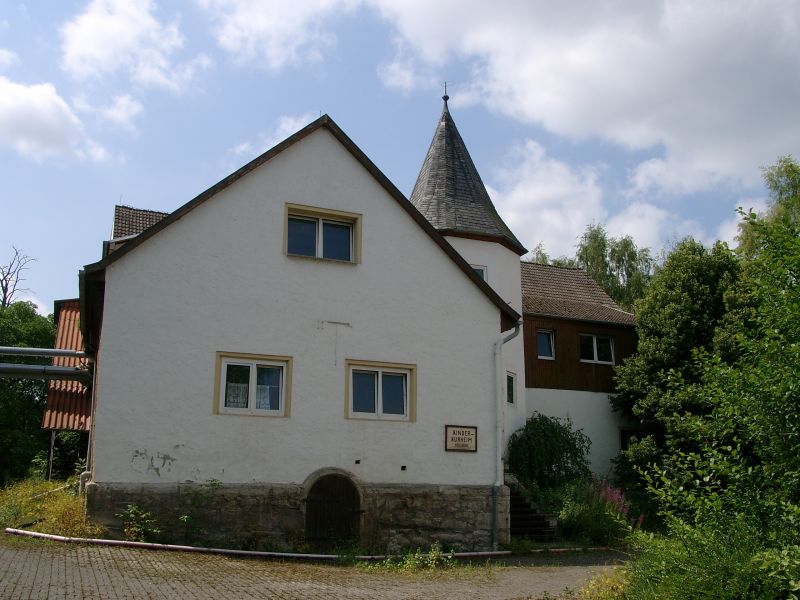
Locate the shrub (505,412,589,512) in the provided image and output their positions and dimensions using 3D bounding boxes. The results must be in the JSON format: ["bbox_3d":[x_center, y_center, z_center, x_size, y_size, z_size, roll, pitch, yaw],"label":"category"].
[{"bbox_3d":[4.341,4.691,22.969,2.300,2.750,2.100,0,-13,0],"label":"shrub"}]

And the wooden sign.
[{"bbox_3d":[1.438,3.211,18.131,0.825,0.585,0.050,6,-14,-24],"label":"wooden sign"}]

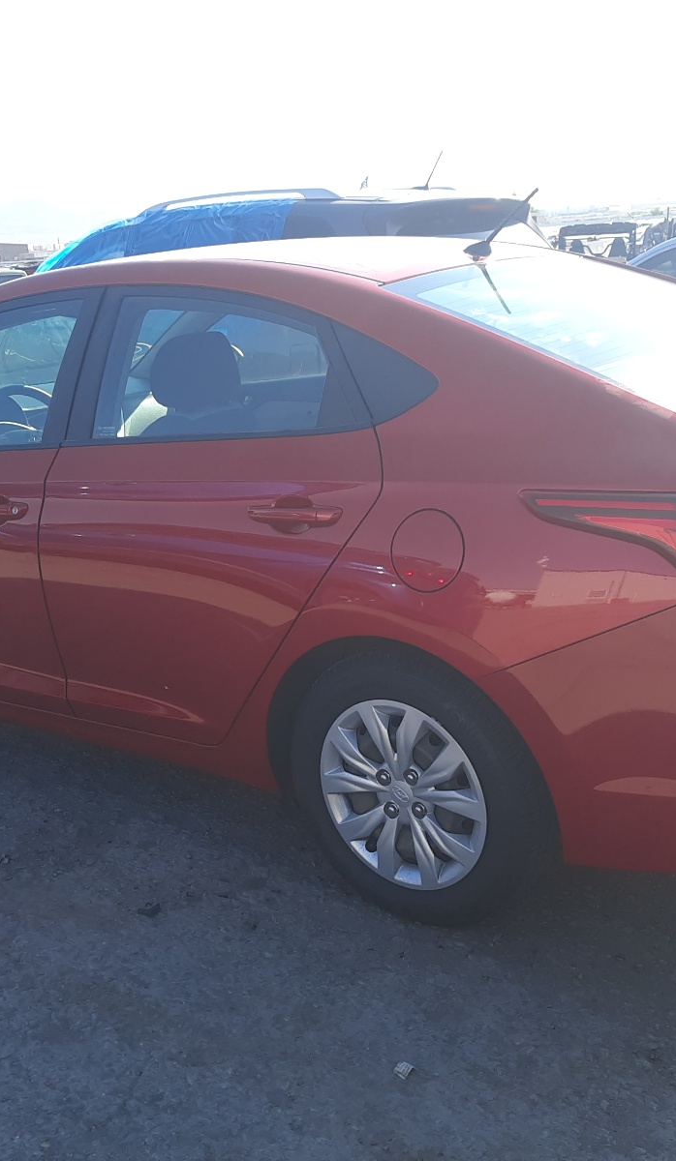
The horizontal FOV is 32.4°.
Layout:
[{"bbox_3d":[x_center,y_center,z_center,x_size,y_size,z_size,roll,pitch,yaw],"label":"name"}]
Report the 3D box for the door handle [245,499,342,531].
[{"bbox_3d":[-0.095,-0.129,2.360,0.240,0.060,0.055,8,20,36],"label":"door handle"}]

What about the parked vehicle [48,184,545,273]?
[{"bbox_3d":[-0.807,-1.955,8.832,4.600,1.700,1.840,8,20,34],"label":"parked vehicle"}]

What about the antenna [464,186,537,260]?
[{"bbox_3d":[0.394,-0.867,2.845,0.210,0.155,0.055,8,20,36],"label":"antenna"}]

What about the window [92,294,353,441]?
[{"bbox_3d":[-0.259,-0.482,2.614,0.790,0.370,0.060,8,-5,36],"label":"window"}]

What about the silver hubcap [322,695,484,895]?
[{"bbox_3d":[0.170,0.439,2.468,0.410,0.410,0.150,8,20,36],"label":"silver hubcap"}]

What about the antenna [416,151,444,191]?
[{"bbox_3d":[0.599,-2.668,7.577,0.200,0.270,0.060,8,20,34],"label":"antenna"}]

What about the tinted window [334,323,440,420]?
[{"bbox_3d":[0.085,-0.422,2.362,0.290,0.215,0.045,5,-6,30],"label":"tinted window"}]

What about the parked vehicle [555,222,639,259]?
[{"bbox_3d":[4.495,-5.196,20.149,1.600,1.900,3.100,0,17,13],"label":"parked vehicle"}]

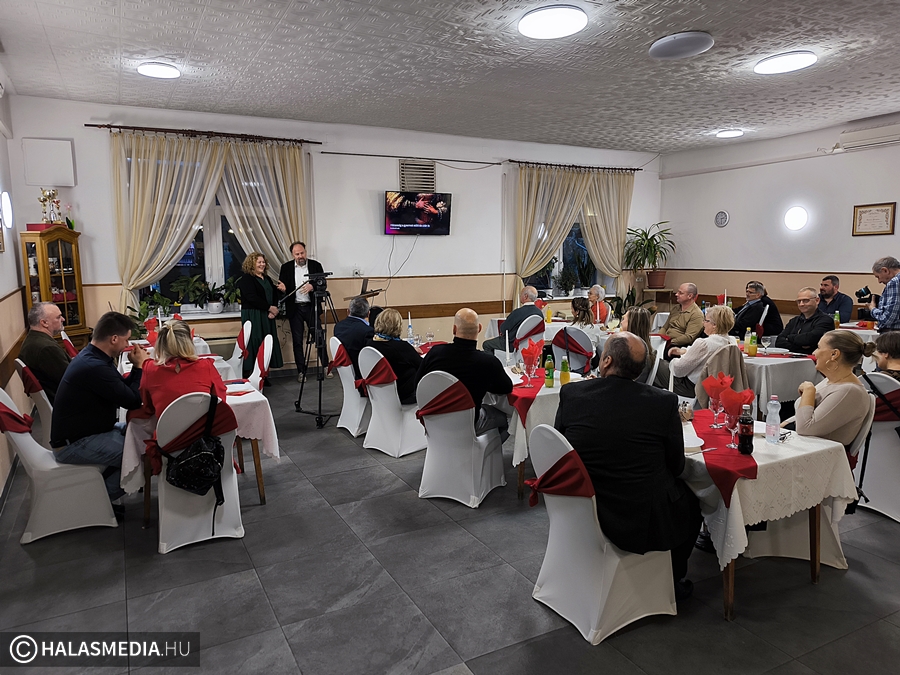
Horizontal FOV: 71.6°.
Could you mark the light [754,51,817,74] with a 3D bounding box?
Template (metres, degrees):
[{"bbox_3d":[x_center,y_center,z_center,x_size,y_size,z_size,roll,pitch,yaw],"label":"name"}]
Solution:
[{"bbox_3d":[3.068,-2.518,5.714,0.510,0.065,0.510,0,8,0],"label":"light"}]

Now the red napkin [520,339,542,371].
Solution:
[{"bbox_3d":[0.541,0.120,4.170,0.140,0.220,0.140,-5,9,-27],"label":"red napkin"}]

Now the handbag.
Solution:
[{"bbox_3d":[-1.369,0.677,3.363,0.310,0.780,0.200,-4,9,-28],"label":"handbag"}]

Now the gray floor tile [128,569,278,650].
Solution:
[{"bbox_3d":[-1.154,1.283,2.896,0.600,0.010,0.600,-5,9,-27],"label":"gray floor tile"}]

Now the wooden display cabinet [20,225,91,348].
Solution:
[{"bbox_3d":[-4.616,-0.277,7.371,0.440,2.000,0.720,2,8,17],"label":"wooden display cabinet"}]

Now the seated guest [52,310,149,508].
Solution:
[{"bbox_3d":[-2.134,0.496,3.943,0.700,1.300,0.520,-5,9,-30],"label":"seated guest"}]

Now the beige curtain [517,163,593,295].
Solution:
[{"bbox_3d":[1.731,-1.630,10.184,1.500,2.220,0.150,-5,9,-28],"label":"beige curtain"}]

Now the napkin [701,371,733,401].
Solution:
[{"bbox_3d":[1.352,0.251,3.165,0.140,0.160,0.150,-5,9,-27],"label":"napkin"}]

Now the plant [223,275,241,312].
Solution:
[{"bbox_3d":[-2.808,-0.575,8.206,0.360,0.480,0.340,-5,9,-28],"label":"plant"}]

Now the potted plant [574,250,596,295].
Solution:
[{"bbox_3d":[2.401,-1.133,11.062,0.370,0.800,0.350,0,8,0],"label":"potted plant"}]

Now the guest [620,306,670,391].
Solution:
[{"bbox_3d":[1.396,0.329,5.324,0.760,1.190,0.500,2,8,21],"label":"guest"}]

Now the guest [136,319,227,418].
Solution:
[{"bbox_3d":[-1.606,0.521,3.871,0.550,1.280,0.750,-4,8,-27],"label":"guest"}]

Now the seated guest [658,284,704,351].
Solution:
[{"bbox_3d":[2.689,0.021,7.447,0.820,1.320,0.540,-2,8,-16],"label":"seated guest"}]

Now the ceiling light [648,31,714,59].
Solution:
[{"bbox_3d":[1.979,-2.482,5.322,0.520,0.075,0.520,-1,8,0],"label":"ceiling light"}]

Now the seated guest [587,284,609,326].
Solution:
[{"bbox_3d":[1.836,-0.081,8.208,0.750,1.200,0.460,0,8,1],"label":"seated guest"}]

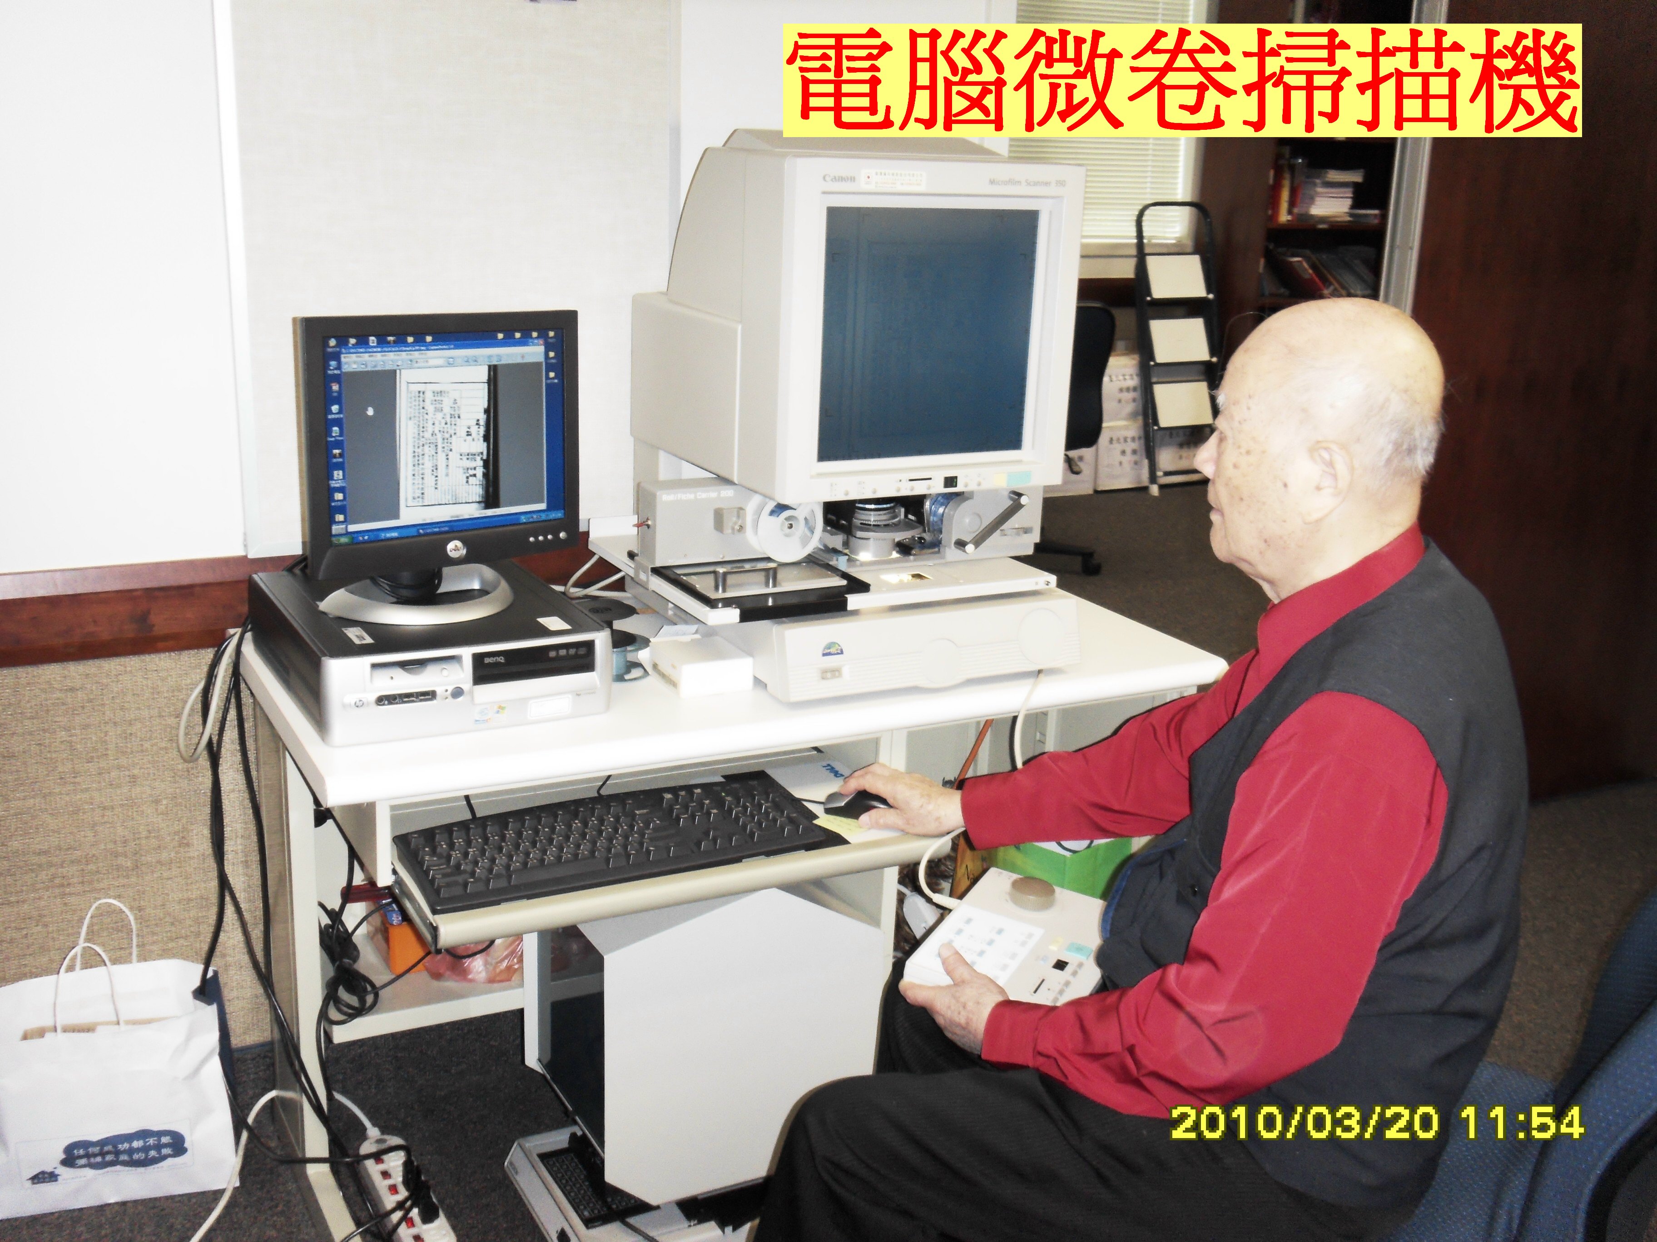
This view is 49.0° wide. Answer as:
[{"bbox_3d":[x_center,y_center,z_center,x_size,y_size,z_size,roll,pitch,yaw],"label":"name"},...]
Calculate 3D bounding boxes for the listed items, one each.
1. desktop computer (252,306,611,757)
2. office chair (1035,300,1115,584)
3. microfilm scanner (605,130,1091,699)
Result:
[{"bbox_3d":[-0.480,-0.144,2.195,0.365,0.452,0.390,-6,18,-27],"label":"desktop computer"},{"bbox_3d":[0.607,-0.599,5.863,0.580,0.900,0.580,-6,18,-27],"label":"office chair"},{"bbox_3d":[-0.005,-0.309,2.435,0.519,0.670,0.560,-6,17,-25],"label":"microfilm scanner"}]

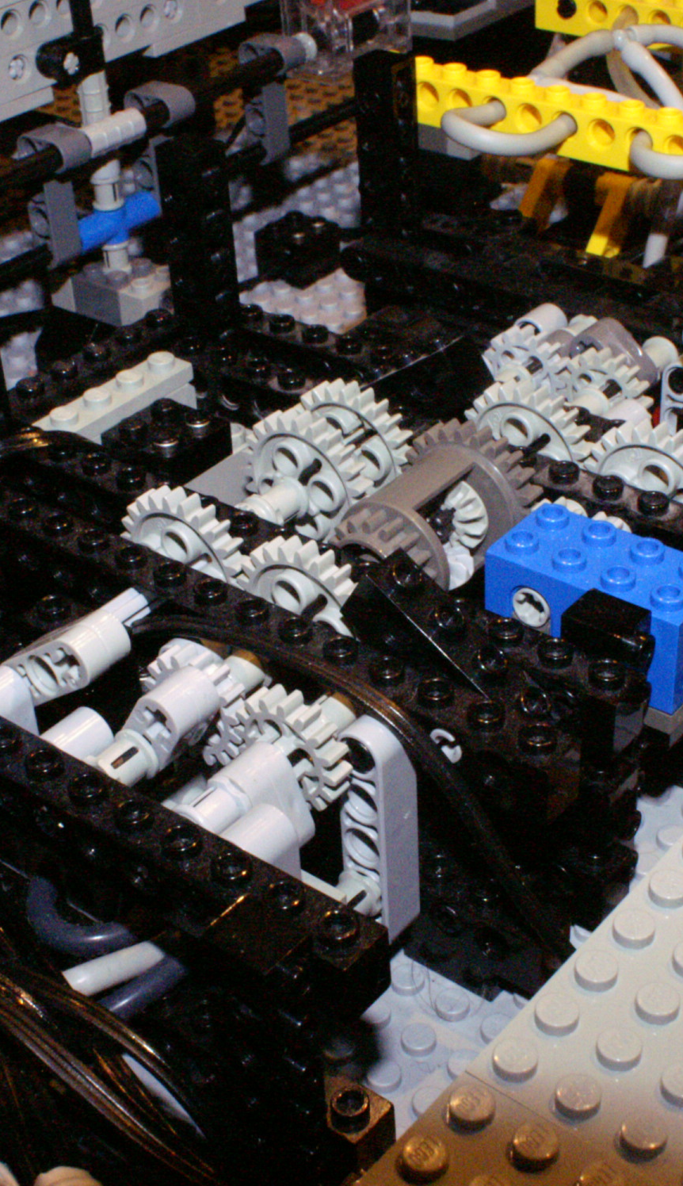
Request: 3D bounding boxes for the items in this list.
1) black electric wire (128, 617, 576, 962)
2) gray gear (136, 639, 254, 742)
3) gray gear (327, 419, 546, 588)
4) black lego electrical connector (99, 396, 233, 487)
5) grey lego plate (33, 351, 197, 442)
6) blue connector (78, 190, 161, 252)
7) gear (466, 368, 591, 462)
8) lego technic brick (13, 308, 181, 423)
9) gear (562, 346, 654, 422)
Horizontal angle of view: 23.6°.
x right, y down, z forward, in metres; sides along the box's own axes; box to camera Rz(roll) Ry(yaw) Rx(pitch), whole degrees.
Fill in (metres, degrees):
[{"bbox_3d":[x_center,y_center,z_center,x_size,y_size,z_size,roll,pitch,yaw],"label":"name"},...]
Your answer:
[{"bbox_3d":[-0.001,0.024,0.225,0.079,0.034,0.008,23,43,32],"label":"black electric wire"},{"bbox_3d":[-0.019,0.015,0.224,0.017,0.017,0.006,23,43,31],"label":"gray gear"},{"bbox_3d":[0.013,-0.009,0.255,0.025,0.025,0.032,23,43,31],"label":"gray gear"},{"bbox_3d":[-0.030,-0.027,0.286,0.016,0.008,0.016,23,43,31],"label":"black lego electrical connector"},{"bbox_3d":[-0.040,-0.034,0.290,0.008,0.005,0.032,23,43,31],"label":"grey lego plate"},{"bbox_3d":[-0.051,-0.084,0.371,0.008,0.009,0.024,23,43,31],"label":"blue connector"},{"bbox_3d":[0.032,-0.023,0.271,0.025,0.025,0.008,23,43,32],"label":"gear"},{"bbox_3d":[-0.041,-0.040,0.297,0.008,0.011,0.048,23,43,32],"label":"lego technic brick"},{"bbox_3d":[0.046,-0.034,0.286,0.017,0.017,0.008,23,43,32],"label":"gear"}]

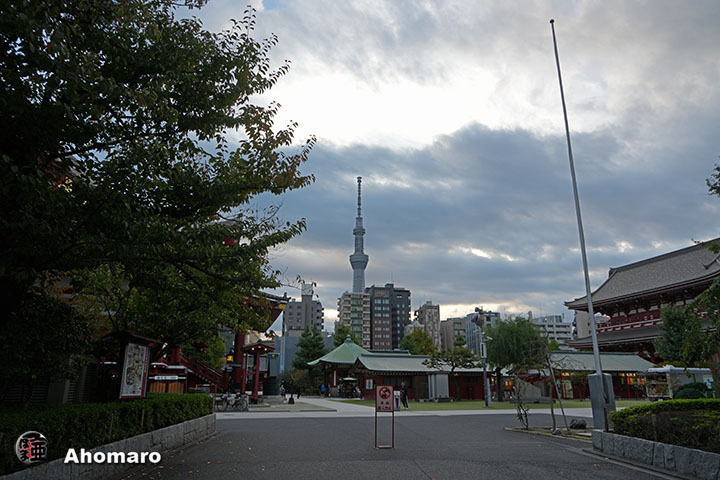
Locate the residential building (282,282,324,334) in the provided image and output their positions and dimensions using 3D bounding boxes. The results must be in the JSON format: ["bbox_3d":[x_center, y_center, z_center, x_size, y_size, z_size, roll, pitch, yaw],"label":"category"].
[{"bbox_3d":[-24.803,42.478,210.712,17.500,43.500,14.000,4,-17,-13],"label":"residential building"}]

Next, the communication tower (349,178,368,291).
[{"bbox_3d":[-0.899,104.719,1439.099,66.000,634.000,66.000,0,-17,0],"label":"communication tower"}]

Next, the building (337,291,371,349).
[{"bbox_3d":[-1.971,44.154,210.207,12.500,40.000,13.000,4,-17,-13],"label":"building"}]

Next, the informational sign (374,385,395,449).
[{"bbox_3d":[0.651,4.608,12.502,0.500,1.500,0.300,0,-17,0],"label":"informational sign"}]

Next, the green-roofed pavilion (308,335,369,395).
[{"bbox_3d":[-1.539,17.683,67.781,10.200,8.400,10.200,4,-17,-13],"label":"green-roofed pavilion"}]

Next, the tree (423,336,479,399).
[{"bbox_3d":[9.494,13.295,48.737,6.000,5.800,5.500,0,-17,0],"label":"tree"}]

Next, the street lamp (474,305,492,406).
[{"bbox_3d":[9.272,8.654,36.037,1.400,7.350,1.000,0,-17,0],"label":"street lamp"}]

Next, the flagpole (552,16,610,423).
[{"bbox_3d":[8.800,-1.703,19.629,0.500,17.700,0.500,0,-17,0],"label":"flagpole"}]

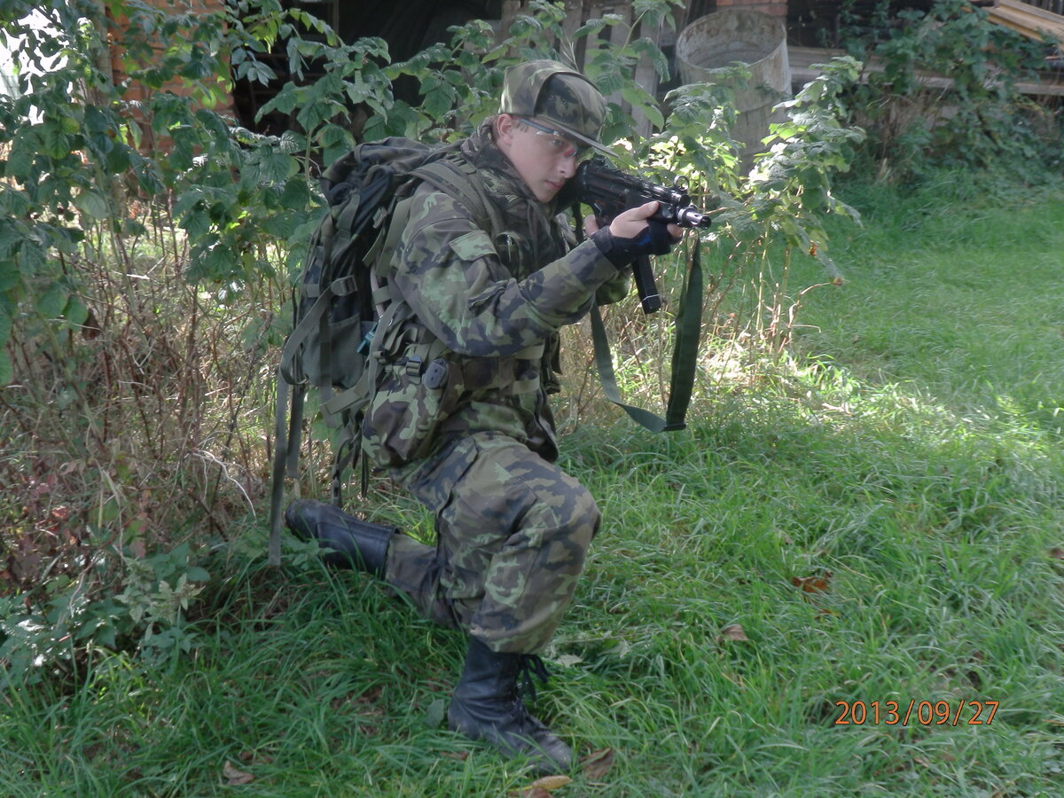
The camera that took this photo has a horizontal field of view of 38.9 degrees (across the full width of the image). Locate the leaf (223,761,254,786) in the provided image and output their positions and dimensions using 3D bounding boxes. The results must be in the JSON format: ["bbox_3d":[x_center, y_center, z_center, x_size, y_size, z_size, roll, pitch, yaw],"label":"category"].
[{"bbox_3d":[-0.538,0.686,2.757,0.055,0.025,0.045,0,20,0],"label":"leaf"}]

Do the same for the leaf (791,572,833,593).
[{"bbox_3d":[0.646,0.423,3.479,0.090,0.025,0.065,0,20,0],"label":"leaf"}]

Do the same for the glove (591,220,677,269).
[{"bbox_3d":[0.167,-0.255,2.480,0.130,0.080,0.090,21,23,30],"label":"glove"}]

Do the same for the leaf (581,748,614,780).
[{"bbox_3d":[0.120,0.673,2.785,0.060,0.030,0.055,0,20,0],"label":"leaf"}]

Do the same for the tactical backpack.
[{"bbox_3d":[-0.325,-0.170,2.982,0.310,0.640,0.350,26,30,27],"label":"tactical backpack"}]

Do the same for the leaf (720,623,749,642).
[{"bbox_3d":[0.438,0.505,3.255,0.060,0.025,0.050,0,20,0],"label":"leaf"}]

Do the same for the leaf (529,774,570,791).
[{"bbox_3d":[0.033,0.698,2.740,0.075,0.015,0.035,-3,20,-9],"label":"leaf"}]

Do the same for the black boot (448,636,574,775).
[{"bbox_3d":[-0.051,0.548,2.860,0.285,0.250,0.108,12,23,30],"label":"black boot"}]

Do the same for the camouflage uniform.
[{"bbox_3d":[-0.075,0.036,2.913,0.750,1.120,0.560,13,24,33],"label":"camouflage uniform"}]

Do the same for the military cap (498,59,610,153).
[{"bbox_3d":[0.056,-0.504,2.600,0.260,0.130,0.180,22,0,35],"label":"military cap"}]

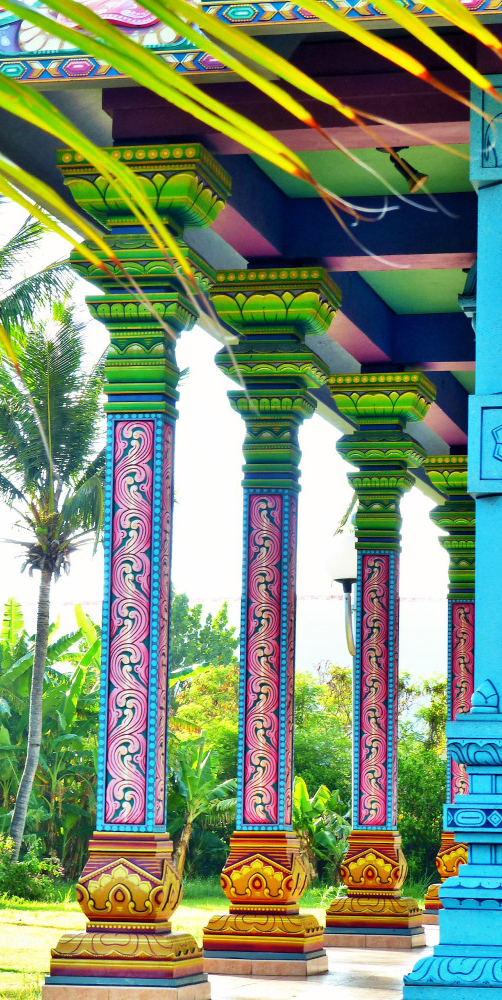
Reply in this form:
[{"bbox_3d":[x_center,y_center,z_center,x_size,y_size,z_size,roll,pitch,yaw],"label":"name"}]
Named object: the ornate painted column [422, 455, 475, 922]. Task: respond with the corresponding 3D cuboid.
[{"bbox_3d":[1.994,1.759,24.293,0.737,4.281,0.737,-1,-7,12],"label":"ornate painted column"}]

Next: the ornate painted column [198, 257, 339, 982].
[{"bbox_3d":[0.113,0.753,16.266,0.737,4.281,0.737,-1,-7,12],"label":"ornate painted column"}]

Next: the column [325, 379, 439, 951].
[{"bbox_3d":[0.963,1.214,19.949,0.737,4.281,0.737,-1,-7,12],"label":"column"}]

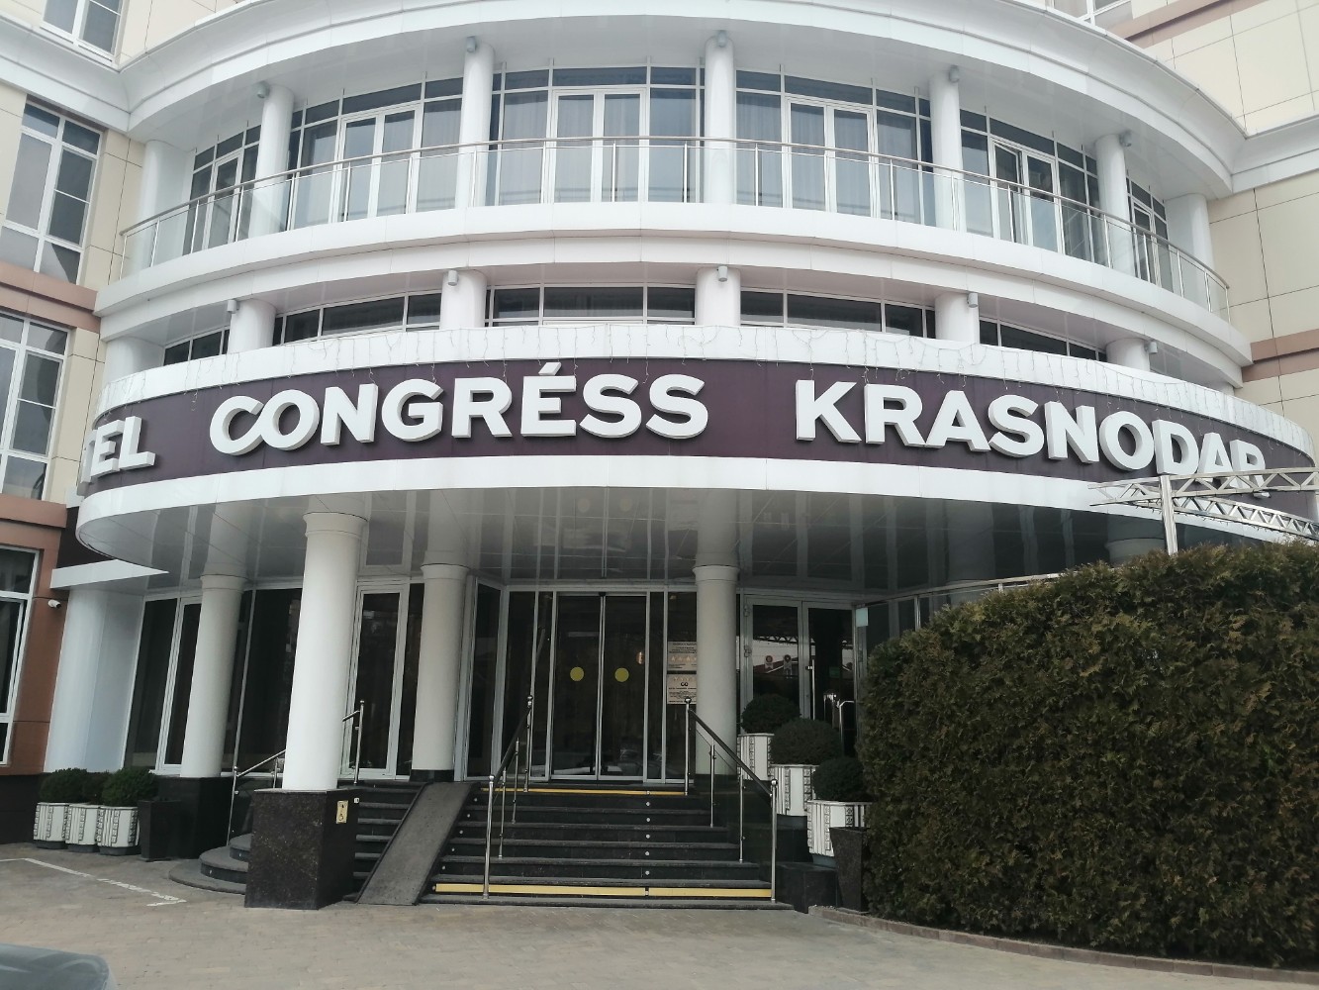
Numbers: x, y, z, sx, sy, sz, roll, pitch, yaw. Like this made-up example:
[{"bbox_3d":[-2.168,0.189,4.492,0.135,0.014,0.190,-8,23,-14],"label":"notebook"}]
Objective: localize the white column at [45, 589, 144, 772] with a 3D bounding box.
[{"bbox_3d":[-8.946,2.885,15.558,0.750,2.736,1.050,-12,-18,43],"label":"white column"}]

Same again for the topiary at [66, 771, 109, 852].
[{"bbox_3d":[-7.358,4.065,12.763,0.600,0.960,0.600,1,-13,0],"label":"topiary"}]

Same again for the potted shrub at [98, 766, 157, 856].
[{"bbox_3d":[-6.492,3.830,12.043,0.660,1.020,0.660,7,-14,-26],"label":"potted shrub"}]

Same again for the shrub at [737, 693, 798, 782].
[{"bbox_3d":[1.178,2.648,10.635,0.670,1.020,0.670,1,-12,0],"label":"shrub"}]

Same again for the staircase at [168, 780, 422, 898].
[{"bbox_3d":[-3.741,3.586,10.400,2.750,0.872,2.200,-1,-13,7],"label":"staircase"}]

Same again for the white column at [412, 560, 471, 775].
[{"bbox_3d":[-2.756,2.173,12.472,0.580,2.560,0.580,1,-13,0],"label":"white column"}]

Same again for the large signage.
[{"bbox_3d":[0.817,-0.430,9.909,14.000,0.950,3.000,2,-13,-3],"label":"large signage"}]

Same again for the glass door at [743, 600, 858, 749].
[{"bbox_3d":[1.801,2.469,12.547,1.550,2.240,0.100,5,-13,-20],"label":"glass door"}]

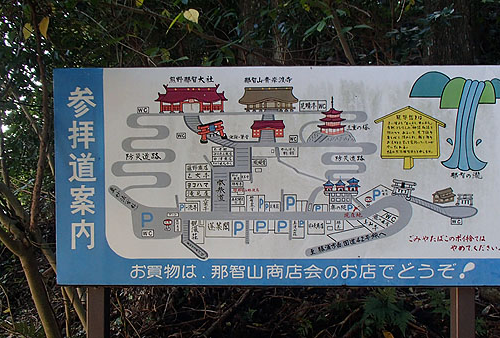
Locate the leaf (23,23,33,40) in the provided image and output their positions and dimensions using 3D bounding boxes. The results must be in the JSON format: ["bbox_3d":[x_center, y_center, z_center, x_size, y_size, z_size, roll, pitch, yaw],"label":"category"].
[{"bbox_3d":[-1.421,-0.879,2.850,0.068,0.108,0.025,-1,1,-14],"label":"leaf"}]

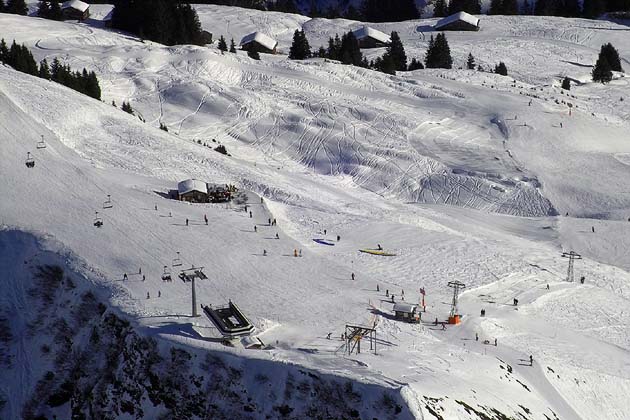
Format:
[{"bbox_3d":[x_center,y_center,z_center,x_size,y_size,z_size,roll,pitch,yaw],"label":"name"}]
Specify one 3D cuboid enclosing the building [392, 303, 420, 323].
[{"bbox_3d":[23.069,25.918,1500.000,6.200,3.100,3.800,6,26,13],"label":"building"}]

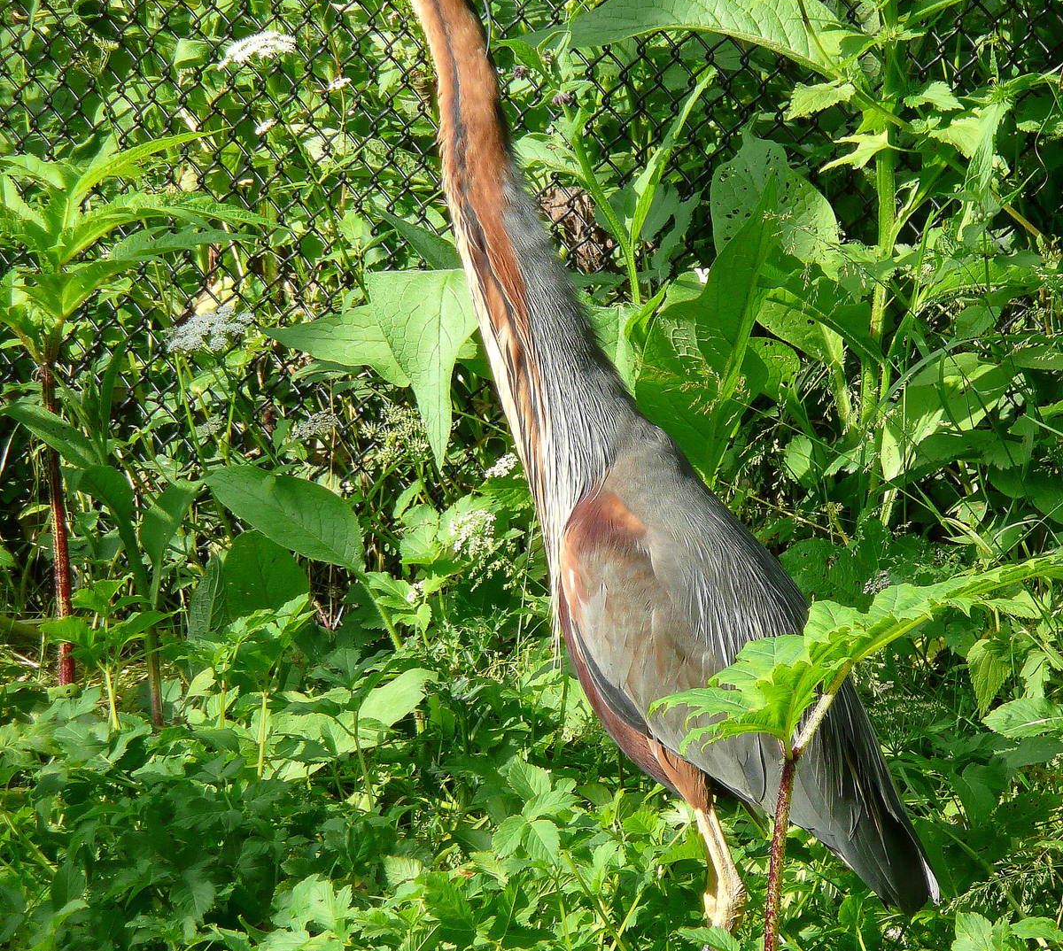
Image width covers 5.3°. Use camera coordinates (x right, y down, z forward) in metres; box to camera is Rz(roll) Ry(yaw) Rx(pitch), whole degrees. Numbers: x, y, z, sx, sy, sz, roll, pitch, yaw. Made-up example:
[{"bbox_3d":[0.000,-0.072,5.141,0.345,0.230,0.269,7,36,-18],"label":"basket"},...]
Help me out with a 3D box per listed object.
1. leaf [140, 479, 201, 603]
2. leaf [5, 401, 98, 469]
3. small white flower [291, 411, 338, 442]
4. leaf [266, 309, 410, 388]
[{"bbox_3d":[-0.296,0.055,9.400,0.038,0.110,0.030,22,3,16],"label":"leaf"},{"bbox_3d":[-0.402,-0.034,9.600,0.092,0.027,0.030,32,31,-6],"label":"leaf"},{"bbox_3d":[-0.172,-0.040,9.100,0.038,0.023,0.036,-1,8,0],"label":"small white flower"},{"bbox_3d":[-0.144,-0.097,8.650,0.112,0.060,0.050,-1,8,0],"label":"leaf"}]

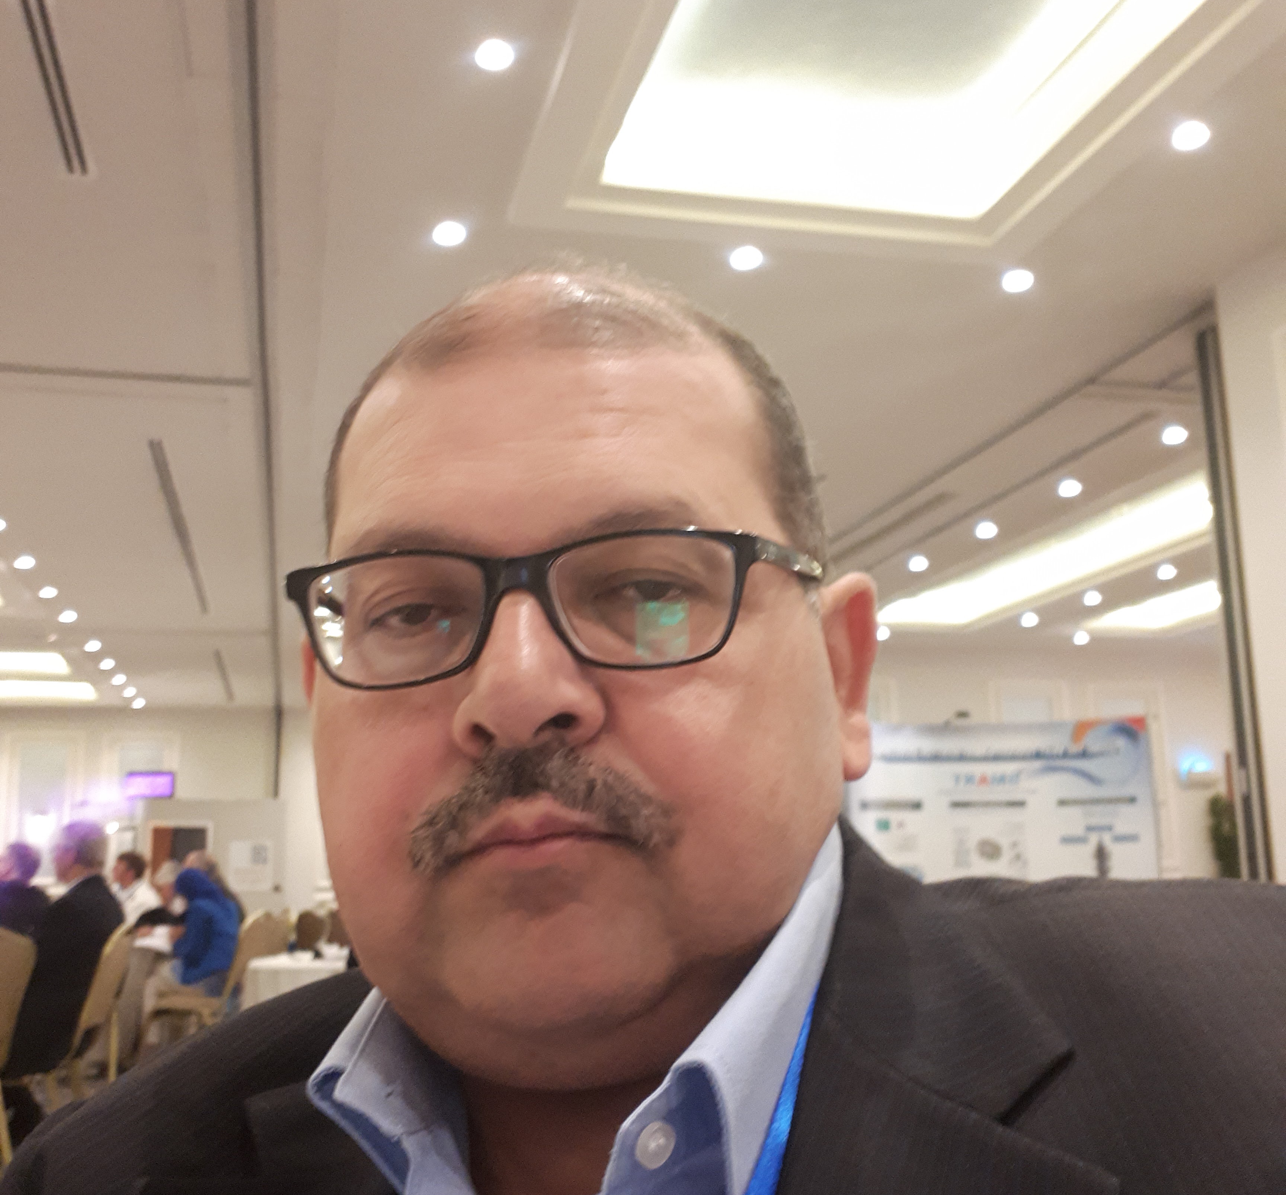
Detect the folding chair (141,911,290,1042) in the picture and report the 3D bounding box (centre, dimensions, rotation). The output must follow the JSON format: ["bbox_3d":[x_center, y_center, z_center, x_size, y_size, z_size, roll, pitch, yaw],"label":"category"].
[{"bbox_3d":[-2.385,2.210,7.500,0.580,0.920,0.460,-6,-12,18],"label":"folding chair"}]

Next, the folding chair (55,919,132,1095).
[{"bbox_3d":[-2.325,1.740,5.200,0.580,0.920,0.460,-3,-11,3],"label":"folding chair"}]

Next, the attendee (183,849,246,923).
[{"bbox_3d":[-2.897,2.277,8.700,0.750,1.290,0.500,-3,-12,6],"label":"attendee"}]

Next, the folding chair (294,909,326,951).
[{"bbox_3d":[-1.975,2.307,8.000,0.570,0.910,0.460,7,-15,-38],"label":"folding chair"}]

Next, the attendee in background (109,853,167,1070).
[{"bbox_3d":[-3.218,2.238,8.400,0.750,1.280,0.500,-1,-12,-6],"label":"attendee in background"}]

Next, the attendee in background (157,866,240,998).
[{"bbox_3d":[-2.516,2.112,7.600,0.720,1.160,0.480,-6,-12,18],"label":"attendee in background"}]

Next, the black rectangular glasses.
[{"bbox_3d":[-0.021,0.010,0.428,0.138,0.047,0.130,-6,-6,10],"label":"black rectangular glasses"}]

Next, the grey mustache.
[{"bbox_3d":[-0.028,0.059,0.372,0.076,0.036,0.025,-6,-6,10],"label":"grey mustache"}]

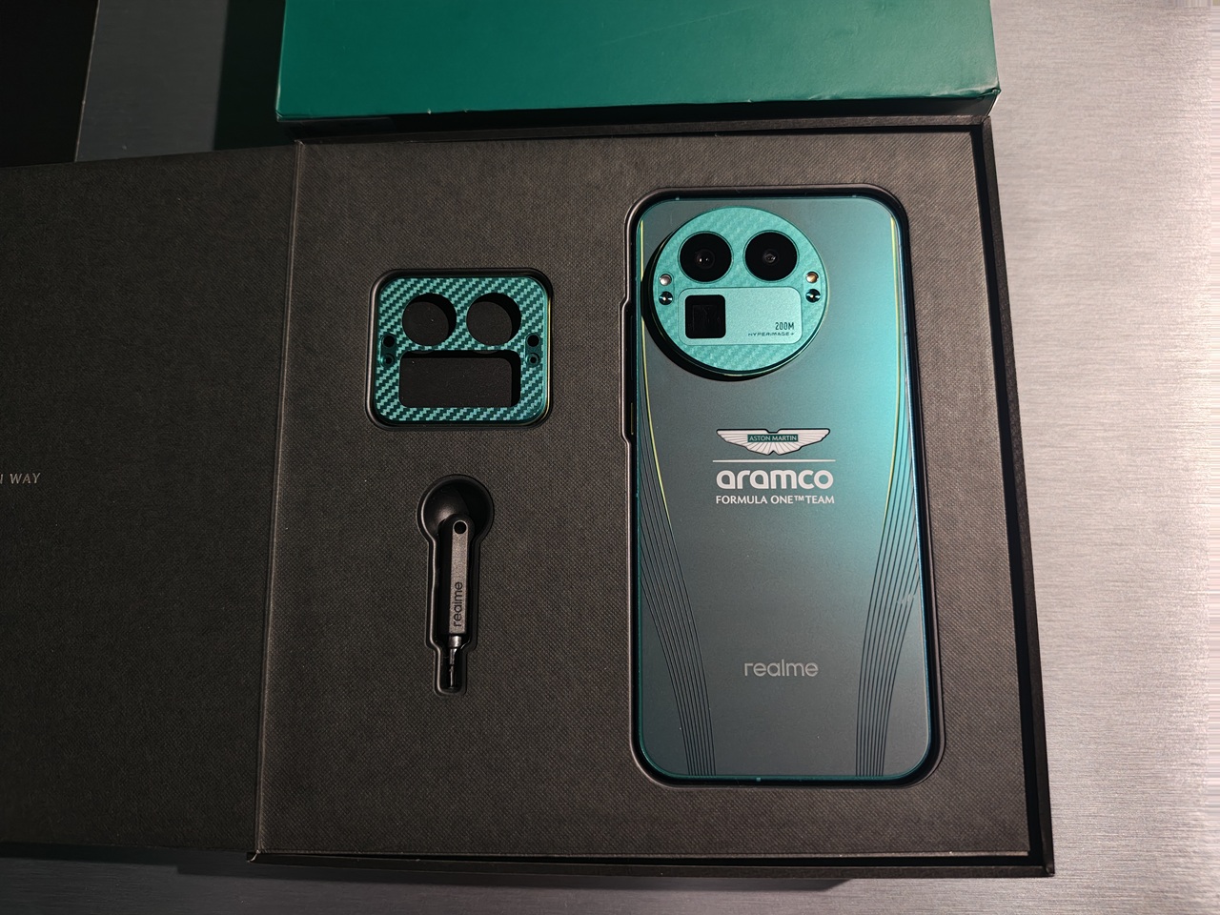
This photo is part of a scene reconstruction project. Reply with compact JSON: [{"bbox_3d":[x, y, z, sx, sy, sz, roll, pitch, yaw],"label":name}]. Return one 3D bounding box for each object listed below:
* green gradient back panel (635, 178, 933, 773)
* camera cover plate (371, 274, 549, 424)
[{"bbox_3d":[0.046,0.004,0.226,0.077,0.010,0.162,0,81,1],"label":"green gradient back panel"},{"bbox_3d":[-0.042,-0.030,0.233,0.049,0.004,0.043,0,81,1],"label":"camera cover plate"}]

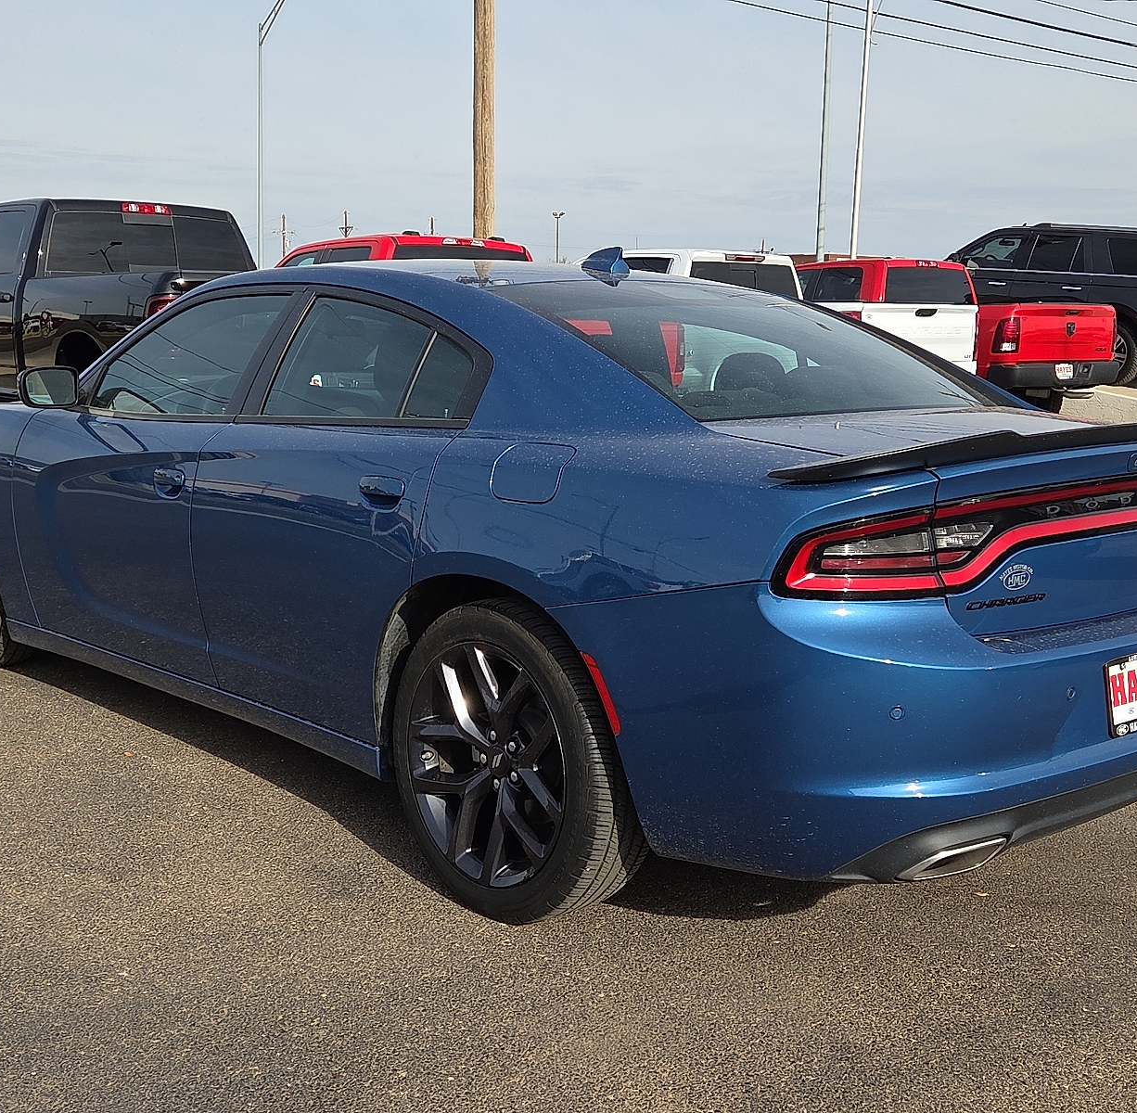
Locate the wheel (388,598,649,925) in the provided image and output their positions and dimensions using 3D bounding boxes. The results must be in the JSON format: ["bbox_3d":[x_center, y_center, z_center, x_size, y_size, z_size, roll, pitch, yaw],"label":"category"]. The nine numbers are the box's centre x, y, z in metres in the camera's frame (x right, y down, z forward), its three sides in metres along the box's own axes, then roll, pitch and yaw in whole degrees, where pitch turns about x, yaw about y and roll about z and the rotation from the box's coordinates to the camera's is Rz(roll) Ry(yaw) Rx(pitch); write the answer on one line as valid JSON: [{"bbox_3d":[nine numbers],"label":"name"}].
[{"bbox_3d":[-0.098,0.438,3.333,0.250,0.730,0.730,-7,12,-43],"label":"wheel"}]

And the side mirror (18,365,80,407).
[{"bbox_3d":[-1.569,-0.514,4.501,0.195,0.135,0.130,-8,13,-42],"label":"side mirror"}]

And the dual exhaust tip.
[{"bbox_3d":[0.711,0.571,2.831,0.245,0.075,0.120,-7,12,-43],"label":"dual exhaust tip"}]

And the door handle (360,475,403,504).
[{"bbox_3d":[-0.418,-0.155,3.448,0.048,0.058,0.165,-7,12,-43],"label":"door handle"}]

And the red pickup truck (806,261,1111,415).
[{"bbox_3d":[3.687,-2.657,18.331,2.120,1.960,5.800,-6,12,-36],"label":"red pickup truck"}]

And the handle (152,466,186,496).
[{"bbox_3d":[-1.112,-0.207,4.175,0.052,0.082,0.175,-8,13,-42],"label":"handle"}]

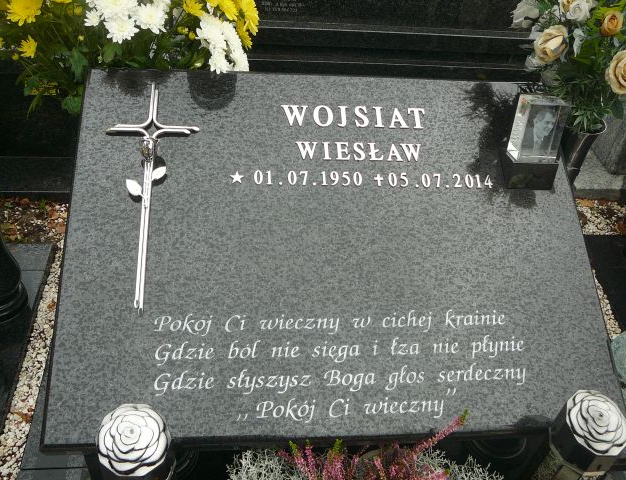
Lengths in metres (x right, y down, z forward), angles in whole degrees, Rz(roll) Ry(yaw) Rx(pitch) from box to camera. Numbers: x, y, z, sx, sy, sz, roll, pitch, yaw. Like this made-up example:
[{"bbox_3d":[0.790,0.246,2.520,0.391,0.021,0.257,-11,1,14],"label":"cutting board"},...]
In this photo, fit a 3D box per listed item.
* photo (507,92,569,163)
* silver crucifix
[{"bbox_3d":[0.377,-0.187,1.083,0.067,0.095,0.044,0,31,-8],"label":"photo"},{"bbox_3d":[-0.254,-0.082,1.010,0.148,0.034,0.406,0,65,-7],"label":"silver crucifix"}]

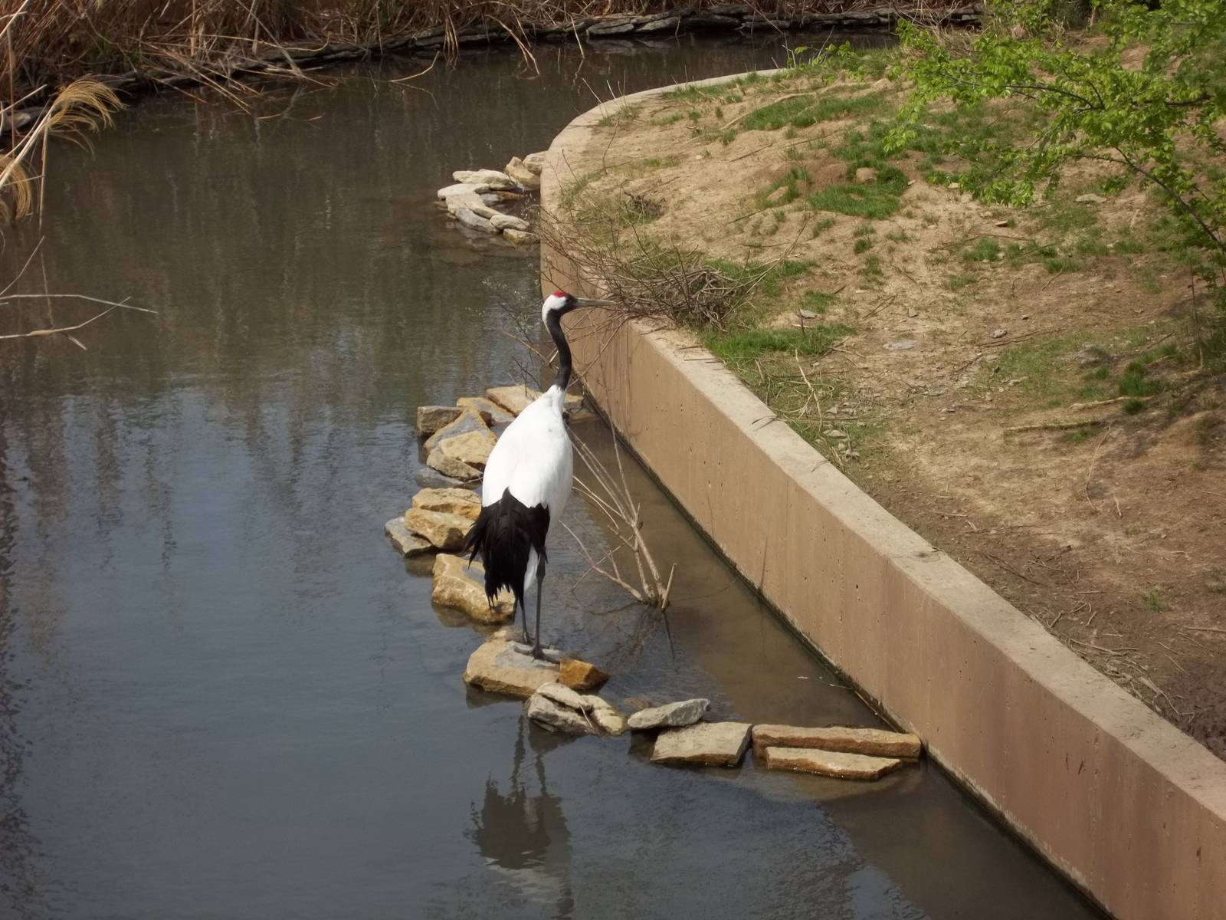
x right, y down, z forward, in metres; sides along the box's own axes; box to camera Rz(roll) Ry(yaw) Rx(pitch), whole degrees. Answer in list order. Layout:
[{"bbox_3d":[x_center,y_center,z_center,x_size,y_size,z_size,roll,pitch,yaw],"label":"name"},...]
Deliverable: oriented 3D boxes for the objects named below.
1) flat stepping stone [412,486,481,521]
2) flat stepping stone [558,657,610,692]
[{"bbox_3d":[-0.697,0.184,14.483,0.269,0.093,0.176,3,16,10],"label":"flat stepping stone"},{"bbox_3d":[-0.107,0.804,12.744,0.160,0.085,0.150,3,17,11],"label":"flat stepping stone"}]

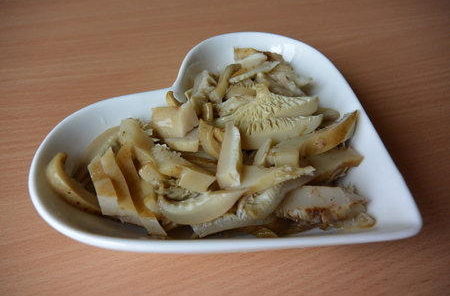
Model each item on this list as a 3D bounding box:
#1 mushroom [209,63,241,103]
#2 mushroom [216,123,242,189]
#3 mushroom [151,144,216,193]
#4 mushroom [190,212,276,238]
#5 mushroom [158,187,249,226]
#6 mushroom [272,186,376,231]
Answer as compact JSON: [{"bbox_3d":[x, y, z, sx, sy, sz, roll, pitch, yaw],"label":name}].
[{"bbox_3d":[0.002,-0.048,0.262,0.008,0.008,0.044,16,45,14],"label":"mushroom"},{"bbox_3d":[0.003,0.003,0.213,0.009,0.011,0.038,12,54,-11],"label":"mushroom"},{"bbox_3d":[-0.024,0.011,0.208,0.037,0.010,0.015,30,62,29],"label":"mushroom"},{"bbox_3d":[0.005,0.040,0.192,0.044,0.009,0.010,-4,65,-5],"label":"mushroom"},{"bbox_3d":[-0.011,0.030,0.189,0.045,0.014,0.014,-3,75,-1],"label":"mushroom"},{"bbox_3d":[0.054,0.032,0.198,0.051,0.010,0.020,-1,65,5],"label":"mushroom"}]

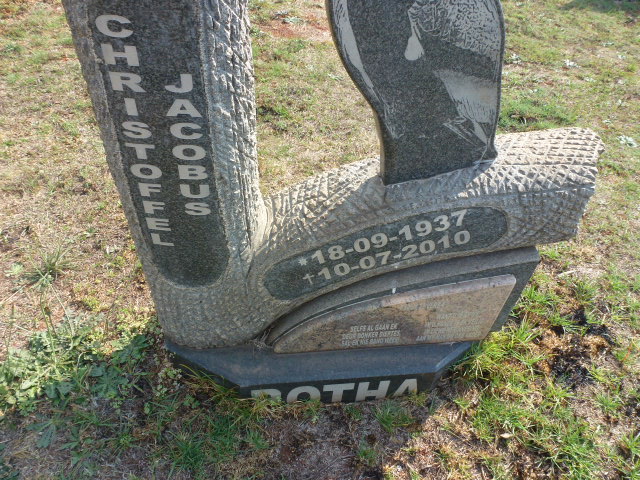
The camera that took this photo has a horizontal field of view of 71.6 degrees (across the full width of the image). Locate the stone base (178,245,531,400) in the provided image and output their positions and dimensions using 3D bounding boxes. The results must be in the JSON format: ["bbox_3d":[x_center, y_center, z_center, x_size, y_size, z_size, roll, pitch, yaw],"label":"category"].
[{"bbox_3d":[0.068,0.211,1.401,1.089,0.477,0.410,-2,41,-8],"label":"stone base"}]

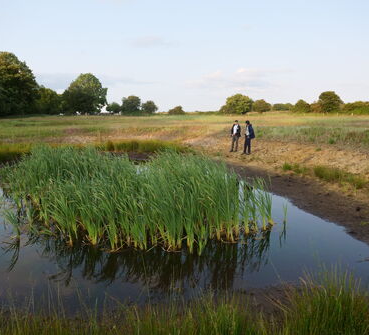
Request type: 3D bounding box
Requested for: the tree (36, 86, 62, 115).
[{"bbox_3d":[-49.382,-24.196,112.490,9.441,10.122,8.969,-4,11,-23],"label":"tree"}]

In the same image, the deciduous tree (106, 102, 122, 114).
[{"bbox_3d":[-25.127,-20.947,110.026,5.505,4.187,5.064,0,10,0],"label":"deciduous tree"}]

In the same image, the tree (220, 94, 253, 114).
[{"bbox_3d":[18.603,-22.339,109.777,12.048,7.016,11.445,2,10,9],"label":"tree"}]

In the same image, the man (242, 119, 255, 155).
[{"bbox_3d":[3.344,-1.559,16.185,0.500,1.774,0.520,-5,12,-27],"label":"man"}]

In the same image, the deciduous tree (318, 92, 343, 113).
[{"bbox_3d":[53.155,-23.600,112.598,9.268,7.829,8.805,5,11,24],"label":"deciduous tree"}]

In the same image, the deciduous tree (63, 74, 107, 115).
[{"bbox_3d":[-28.168,-20.693,87.703,12.738,11.668,11.719,0,10,0],"label":"deciduous tree"}]

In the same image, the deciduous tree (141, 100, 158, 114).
[{"bbox_3d":[-11.648,-19.876,103.106,5.325,4.739,4.899,0,10,0],"label":"deciduous tree"}]

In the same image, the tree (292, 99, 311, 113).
[{"bbox_3d":[41.493,-21.801,109.869,7.093,4.870,6.525,0,10,0],"label":"tree"}]

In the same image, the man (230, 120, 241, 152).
[{"bbox_3d":[2.807,-1.695,16.969,0.620,1.760,0.420,2,10,9],"label":"man"}]

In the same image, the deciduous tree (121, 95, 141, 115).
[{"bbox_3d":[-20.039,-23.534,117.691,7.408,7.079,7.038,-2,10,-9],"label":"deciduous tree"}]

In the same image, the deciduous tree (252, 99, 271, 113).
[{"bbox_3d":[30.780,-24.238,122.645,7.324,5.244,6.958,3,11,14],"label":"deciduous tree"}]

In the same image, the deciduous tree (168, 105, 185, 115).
[{"bbox_3d":[-2.844,-20.435,110.120,6.398,3.145,5.886,0,10,0],"label":"deciduous tree"}]

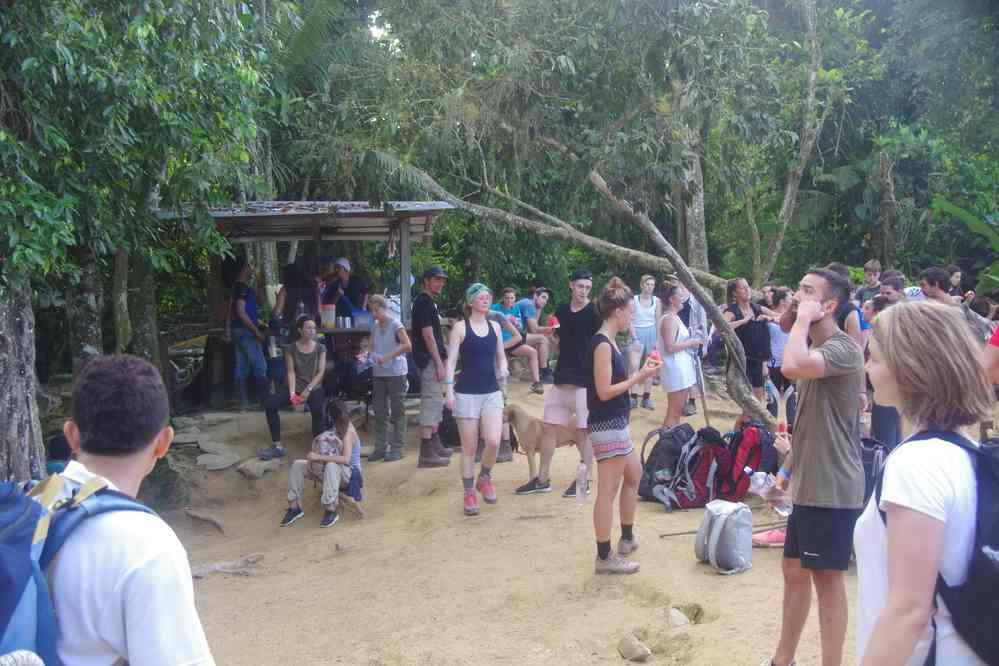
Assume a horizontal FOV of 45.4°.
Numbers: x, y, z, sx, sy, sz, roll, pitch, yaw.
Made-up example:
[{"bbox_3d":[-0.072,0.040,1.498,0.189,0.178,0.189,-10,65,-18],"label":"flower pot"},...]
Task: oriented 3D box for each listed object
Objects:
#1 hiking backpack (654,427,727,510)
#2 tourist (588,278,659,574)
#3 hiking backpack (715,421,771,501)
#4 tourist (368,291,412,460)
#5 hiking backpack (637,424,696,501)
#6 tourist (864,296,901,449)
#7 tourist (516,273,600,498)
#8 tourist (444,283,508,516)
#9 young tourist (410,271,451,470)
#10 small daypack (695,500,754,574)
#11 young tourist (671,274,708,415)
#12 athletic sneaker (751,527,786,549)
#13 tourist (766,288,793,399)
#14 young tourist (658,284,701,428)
[{"bbox_3d":[1.422,0.988,8.700,0.380,0.570,0.330,7,0,-30],"label":"hiking backpack"},{"bbox_3d":[0.705,0.505,6.800,0.420,1.650,0.480,0,2,5],"label":"tourist"},{"bbox_3d":[1.830,0.964,8.950,0.360,0.570,0.320,2,3,37],"label":"hiking backpack"},{"bbox_3d":[-1.028,0.421,11.150,0.430,1.550,0.330,1,2,34],"label":"tourist"},{"bbox_3d":[1.260,0.980,9.000,0.300,0.500,0.310,13,2,17],"label":"hiking backpack"},{"bbox_3d":[3.140,0.460,9.800,0.360,1.560,0.460,-1,2,-27],"label":"tourist"},{"bbox_3d":[0.450,0.380,9.250,0.660,1.750,0.420,1,2,14],"label":"tourist"},{"bbox_3d":[-0.163,0.464,8.450,0.460,1.640,0.480,0,2,-7],"label":"tourist"},{"bbox_3d":[-0.600,0.300,10.600,0.360,1.770,0.480,1,2,19],"label":"young tourist"},{"bbox_3d":[1.267,1.148,6.750,0.250,0.400,0.300,1,2,21],"label":"small daypack"},{"bbox_3d":[2.290,0.130,14.500,0.500,1.710,0.360,1,2,30],"label":"young tourist"},{"bbox_3d":[1.670,1.265,7.350,0.270,0.120,0.105,0,2,-3],"label":"athletic sneaker"},{"bbox_3d":[2.720,0.370,11.500,0.450,1.580,0.340,1,2,30],"label":"tourist"},{"bbox_3d":[1.685,0.333,11.050,0.380,1.620,0.430,0,2,-7],"label":"young tourist"}]

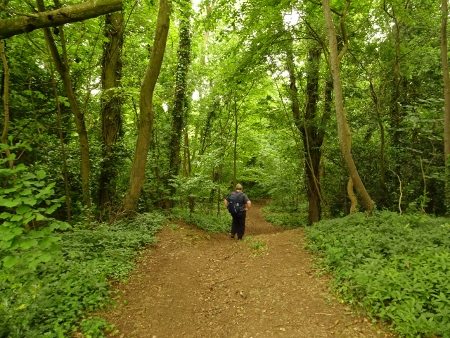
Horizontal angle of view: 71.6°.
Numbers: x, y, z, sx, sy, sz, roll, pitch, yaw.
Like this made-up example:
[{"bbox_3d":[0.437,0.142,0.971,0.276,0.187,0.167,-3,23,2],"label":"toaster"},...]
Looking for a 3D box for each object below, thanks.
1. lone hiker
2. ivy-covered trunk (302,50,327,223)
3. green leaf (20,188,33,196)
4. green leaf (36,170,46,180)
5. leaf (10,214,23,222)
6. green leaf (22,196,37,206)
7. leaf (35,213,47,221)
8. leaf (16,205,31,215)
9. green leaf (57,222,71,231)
[{"bbox_3d":[0.415,1.320,9.600,0.780,1.730,0.500,0,2,13],"label":"lone hiker"},{"bbox_3d":[3.247,-1.166,11.200,0.880,6.300,0.750,0,2,0],"label":"ivy-covered trunk"},{"bbox_3d":[-2.035,0.241,3.200,0.104,0.082,0.070,-1,2,-32],"label":"green leaf"},{"bbox_3d":[-1.910,0.068,3.250,0.090,0.104,0.070,-1,2,-30],"label":"green leaf"},{"bbox_3d":[-2.137,0.507,3.200,0.102,0.082,0.070,-1,2,-34],"label":"leaf"},{"bbox_3d":[-2.004,0.333,3.200,0.122,0.102,0.070,-1,2,-32],"label":"green leaf"},{"bbox_3d":[-1.891,0.487,3.200,0.106,0.082,0.070,-1,2,-31],"label":"leaf"},{"bbox_3d":[-2.065,0.415,3.200,0.121,0.102,0.070,-1,2,-33],"label":"leaf"},{"bbox_3d":[-1.629,0.580,3.150,0.125,0.081,0.070,-1,2,-27],"label":"green leaf"}]

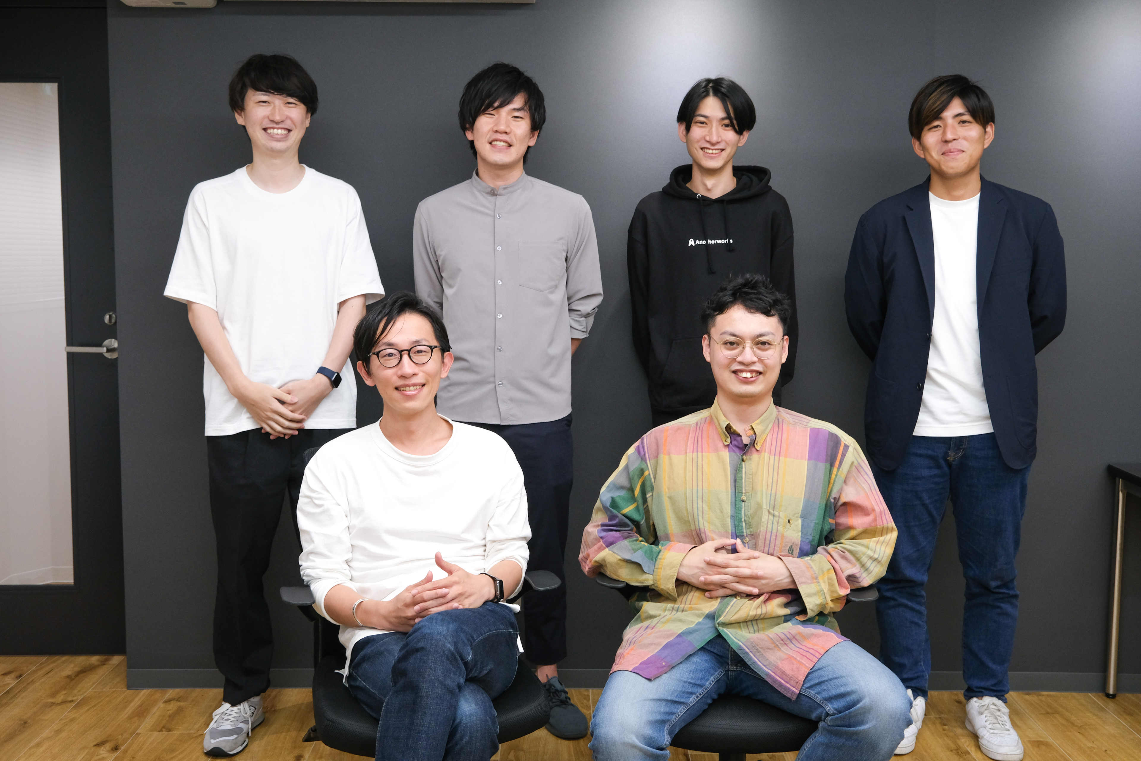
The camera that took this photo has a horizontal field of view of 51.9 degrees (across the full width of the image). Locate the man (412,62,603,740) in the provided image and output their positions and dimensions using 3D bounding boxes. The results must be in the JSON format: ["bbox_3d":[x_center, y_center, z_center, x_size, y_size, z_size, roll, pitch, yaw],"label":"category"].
[{"bbox_3d":[-0.174,0.053,3.151,0.490,1.777,0.350,1,6,7],"label":"man"}]

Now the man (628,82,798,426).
[{"bbox_3d":[0.377,0.072,3.163,0.460,1.743,0.350,1,6,5],"label":"man"}]

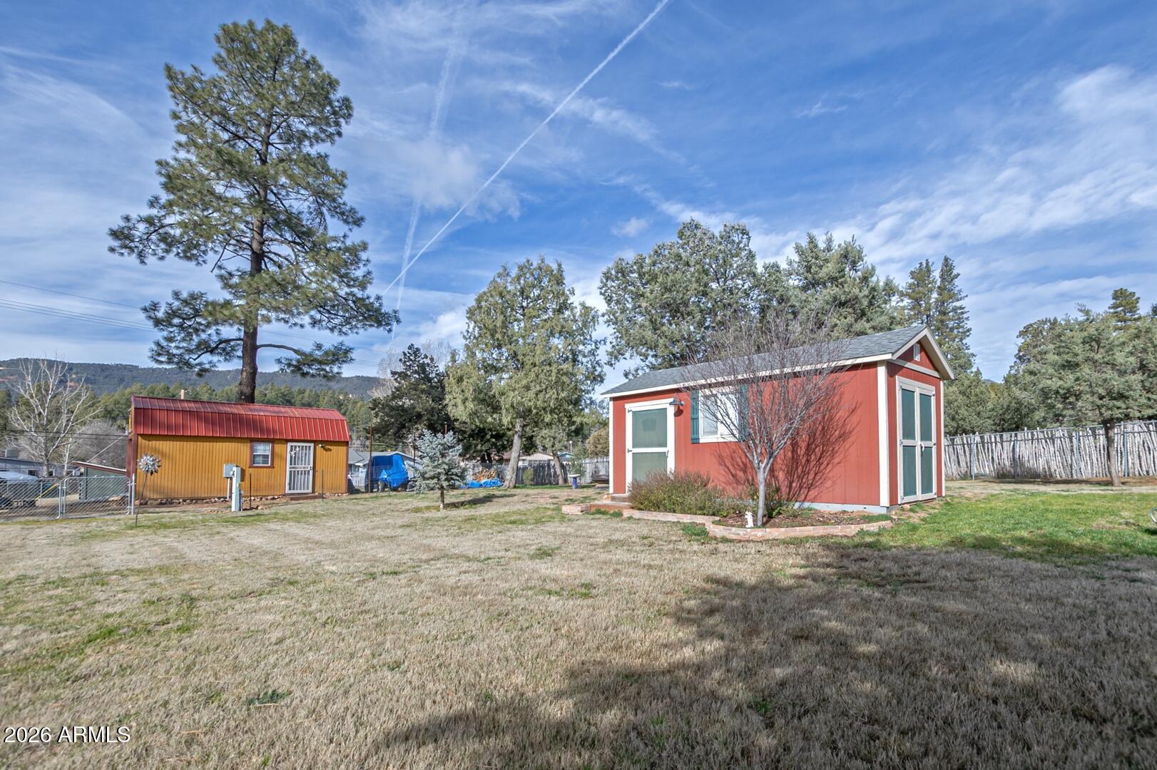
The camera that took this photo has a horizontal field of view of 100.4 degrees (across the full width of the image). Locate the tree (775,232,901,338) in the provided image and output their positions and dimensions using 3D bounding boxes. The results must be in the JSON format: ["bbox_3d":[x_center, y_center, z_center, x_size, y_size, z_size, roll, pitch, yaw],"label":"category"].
[{"bbox_3d":[10.341,-1.349,19.142,4.699,9.899,4.699,0,-7,0],"label":"tree"}]

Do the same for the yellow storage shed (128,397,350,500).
[{"bbox_3d":[-12.250,2.420,18.200,6.300,3.300,3.200,6,-9,-37],"label":"yellow storage shed"}]

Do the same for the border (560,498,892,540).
[{"bbox_3d":[1.770,1.840,6.940,2.200,0.200,4.400,7,-10,-42],"label":"border"}]

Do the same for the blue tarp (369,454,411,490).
[{"bbox_3d":[-8.117,3.708,20.606,1.642,1.639,2.135,0,-7,0],"label":"blue tarp"}]

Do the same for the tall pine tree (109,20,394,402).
[{"bbox_3d":[-13.457,-5.928,19.817,10.062,20.327,10.062,0,-7,0],"label":"tall pine tree"}]

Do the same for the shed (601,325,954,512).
[{"bbox_3d":[3.780,0.820,9.930,3.500,3.050,5.800,7,-10,-42],"label":"shed"}]

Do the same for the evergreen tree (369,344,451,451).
[{"bbox_3d":[-9.122,1.519,26.500,4.658,7.714,4.658,0,-7,0],"label":"evergreen tree"}]

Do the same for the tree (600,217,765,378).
[{"bbox_3d":[3.864,-1.520,18.148,6.087,9.990,6.087,0,-7,0],"label":"tree"}]

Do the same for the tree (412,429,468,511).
[{"bbox_3d":[-2.795,1.703,9.706,1.093,1.634,1.093,0,-7,0],"label":"tree"}]

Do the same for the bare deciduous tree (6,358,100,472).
[{"bbox_3d":[-28.780,2.025,26.453,3.667,6.988,3.667,0,-7,0],"label":"bare deciduous tree"}]

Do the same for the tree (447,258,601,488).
[{"bbox_3d":[-1.992,-0.545,17.553,5.569,8.532,5.569,0,-7,0],"label":"tree"}]

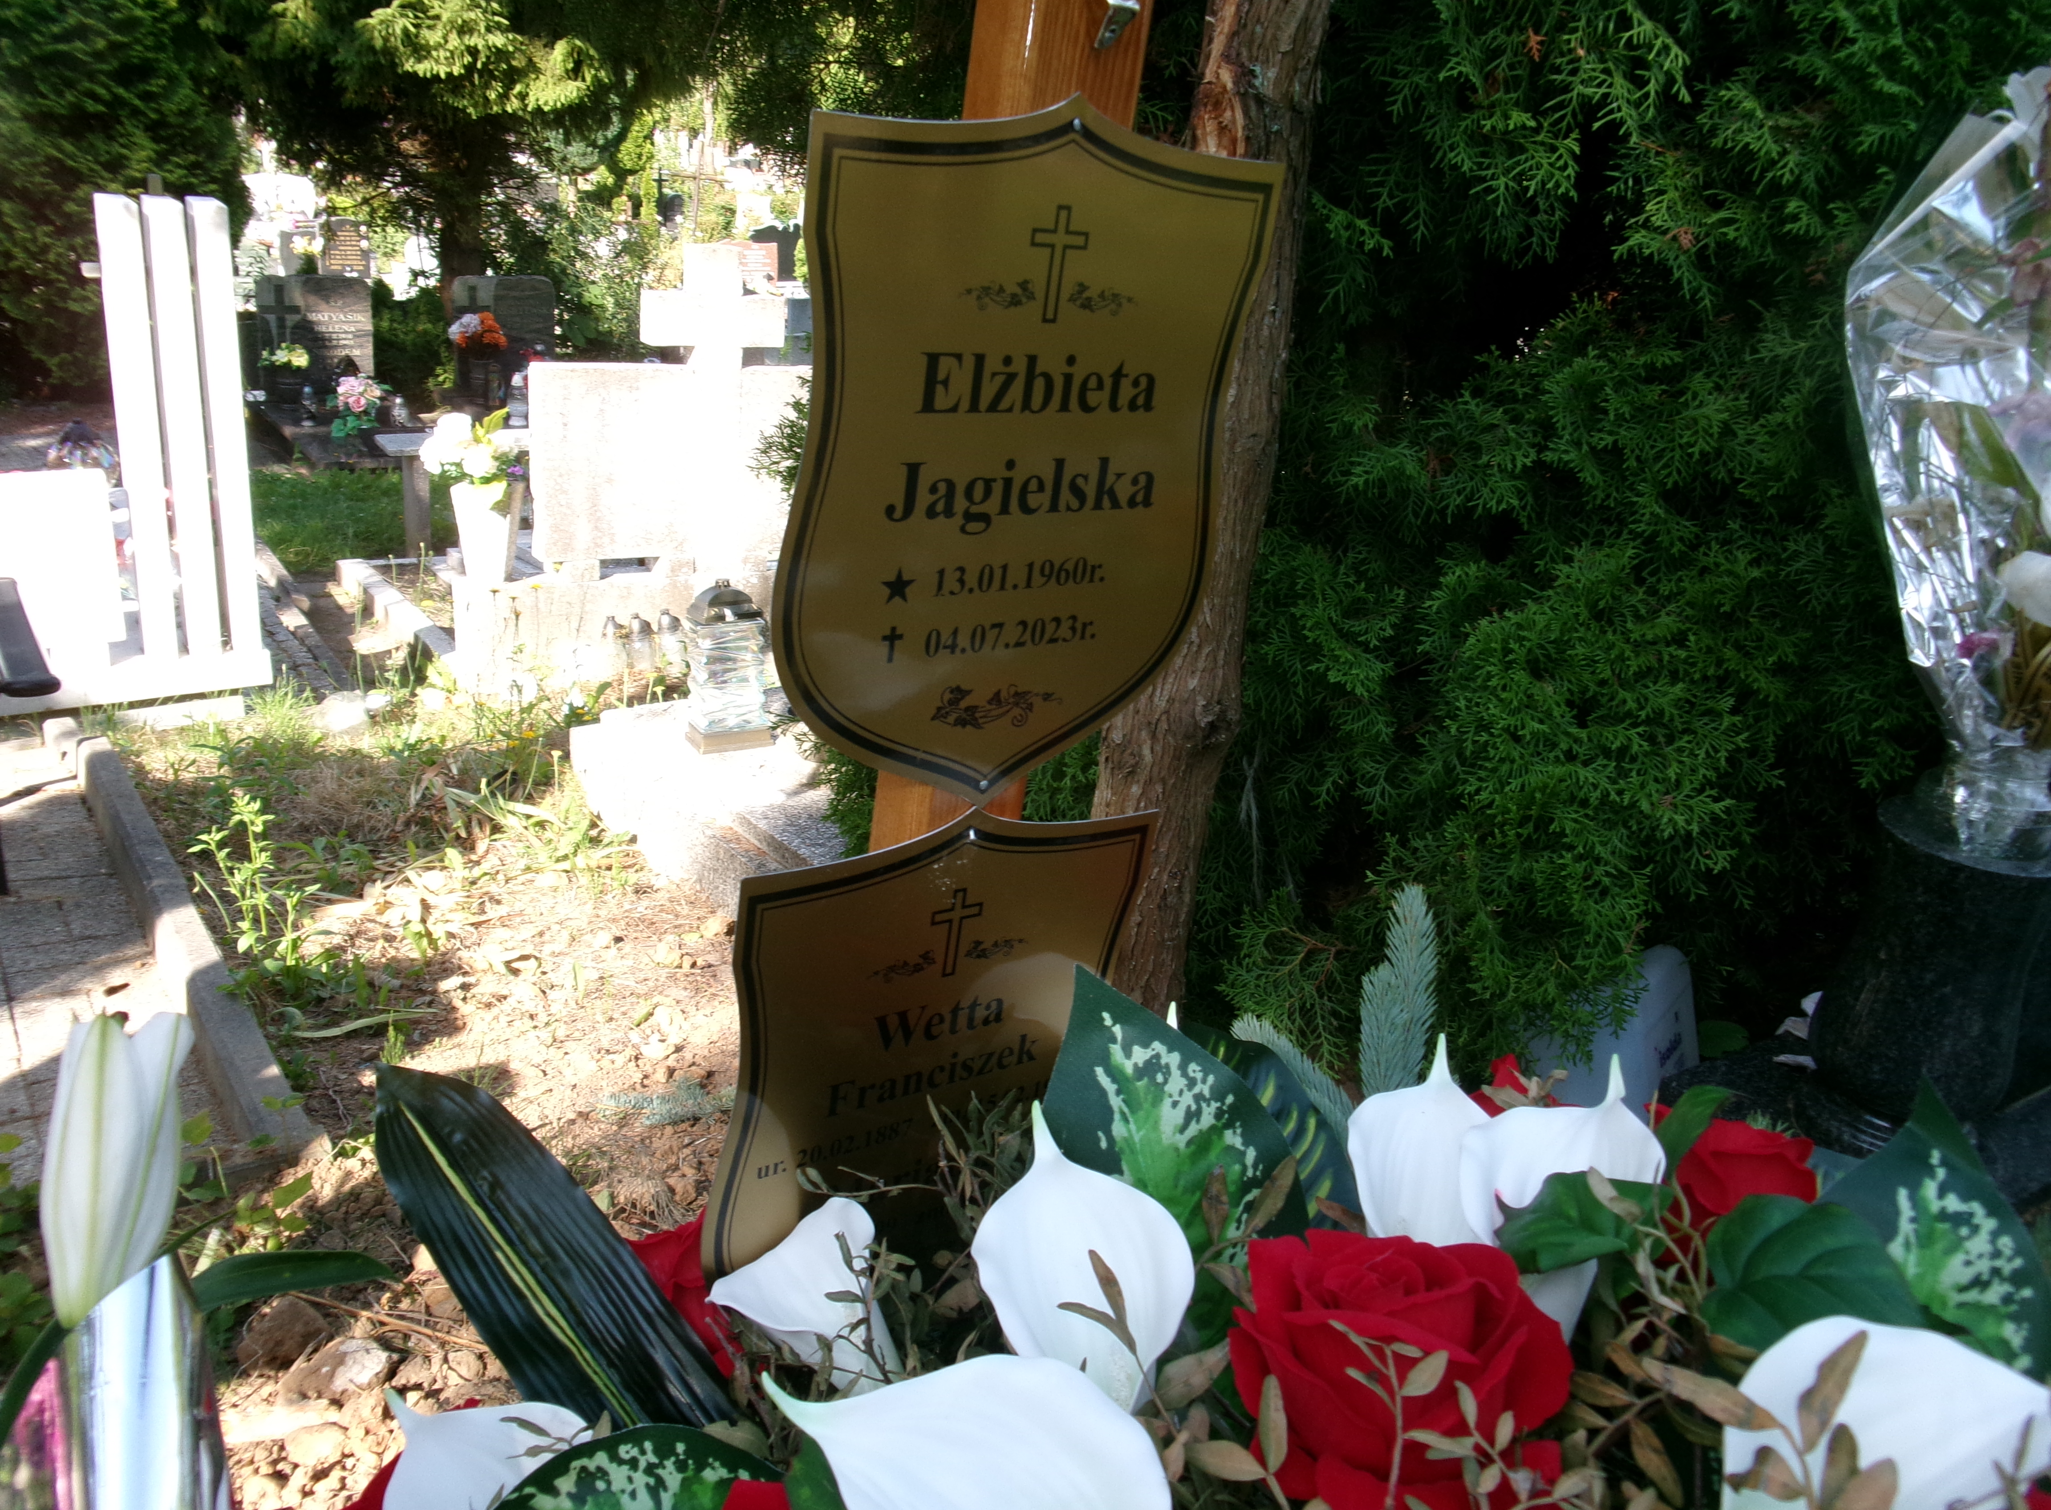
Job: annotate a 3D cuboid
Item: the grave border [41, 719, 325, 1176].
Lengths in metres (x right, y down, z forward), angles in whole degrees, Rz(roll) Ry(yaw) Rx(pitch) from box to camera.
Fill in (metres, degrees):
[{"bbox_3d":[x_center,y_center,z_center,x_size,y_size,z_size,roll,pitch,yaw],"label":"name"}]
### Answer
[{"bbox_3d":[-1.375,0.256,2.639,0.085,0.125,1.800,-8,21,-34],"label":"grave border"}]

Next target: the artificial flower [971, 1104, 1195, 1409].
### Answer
[{"bbox_3d":[0.021,0.178,0.580,0.075,0.106,0.062,-8,12,0],"label":"artificial flower"}]

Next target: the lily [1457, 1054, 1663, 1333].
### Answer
[{"bbox_3d":[0.207,0.167,0.640,0.078,0.106,0.060,8,15,20],"label":"lily"}]

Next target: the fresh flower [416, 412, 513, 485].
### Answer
[{"bbox_3d":[-1.300,-0.708,3.850,0.220,0.175,0.190,-8,21,-33],"label":"fresh flower"}]

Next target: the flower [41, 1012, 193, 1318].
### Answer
[{"bbox_3d":[-0.307,0.139,0.560,0.051,0.108,0.050,2,15,-28],"label":"flower"}]

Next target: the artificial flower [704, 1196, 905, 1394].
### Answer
[{"bbox_3d":[-0.084,0.207,0.640,0.073,0.080,0.062,-34,20,-16],"label":"artificial flower"}]

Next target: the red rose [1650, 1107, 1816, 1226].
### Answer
[{"bbox_3d":[0.319,0.190,0.750,0.080,0.062,0.080,20,34,26],"label":"red rose"}]

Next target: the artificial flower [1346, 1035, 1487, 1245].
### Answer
[{"bbox_3d":[0.166,0.162,0.690,0.075,0.100,0.058,6,15,15],"label":"artificial flower"}]

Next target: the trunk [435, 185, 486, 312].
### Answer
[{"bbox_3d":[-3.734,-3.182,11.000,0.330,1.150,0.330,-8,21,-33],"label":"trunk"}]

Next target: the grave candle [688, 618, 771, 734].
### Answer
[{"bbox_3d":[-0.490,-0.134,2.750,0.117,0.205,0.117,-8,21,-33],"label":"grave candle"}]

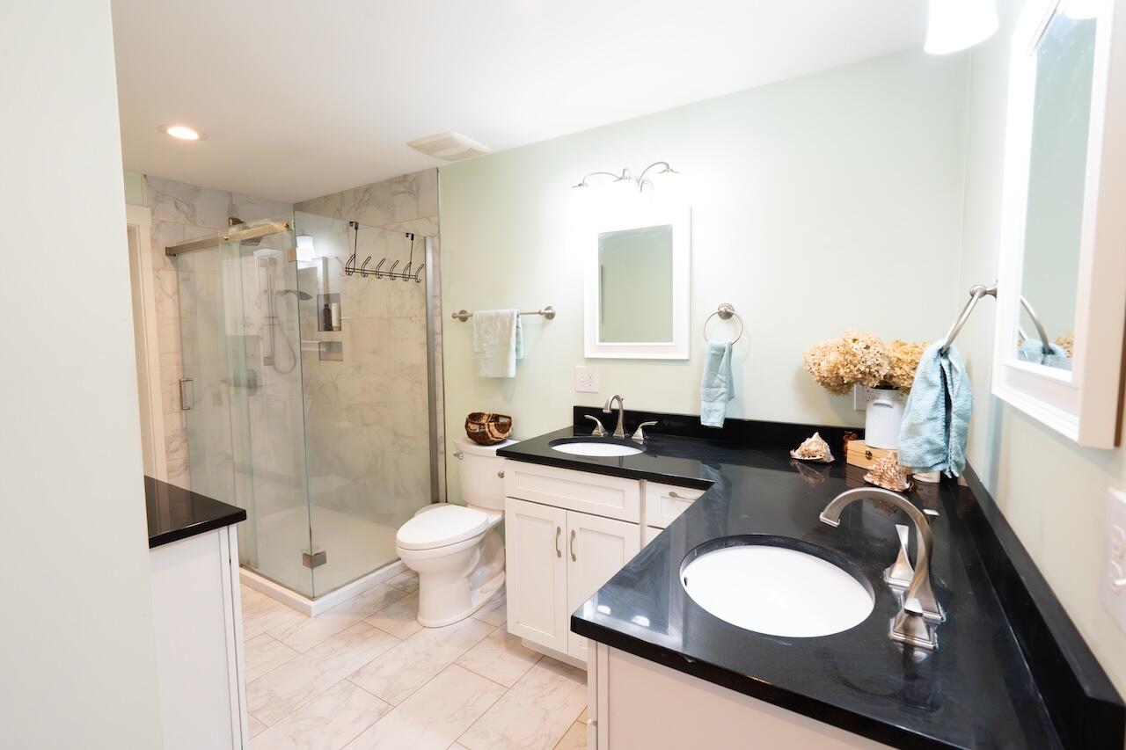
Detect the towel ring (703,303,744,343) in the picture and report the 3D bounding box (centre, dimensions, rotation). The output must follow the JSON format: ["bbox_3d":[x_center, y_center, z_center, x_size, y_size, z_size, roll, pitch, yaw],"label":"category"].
[{"bbox_3d":[0.698,-0.211,2.156,0.168,0.193,0.062,2,5,32],"label":"towel ring"}]

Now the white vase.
[{"bbox_3d":[1.117,0.144,1.736,0.116,0.212,0.116,2,5,32],"label":"white vase"}]

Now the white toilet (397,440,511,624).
[{"bbox_3d":[-0.557,0.790,2.625,0.450,0.789,0.735,2,5,32],"label":"white toilet"}]

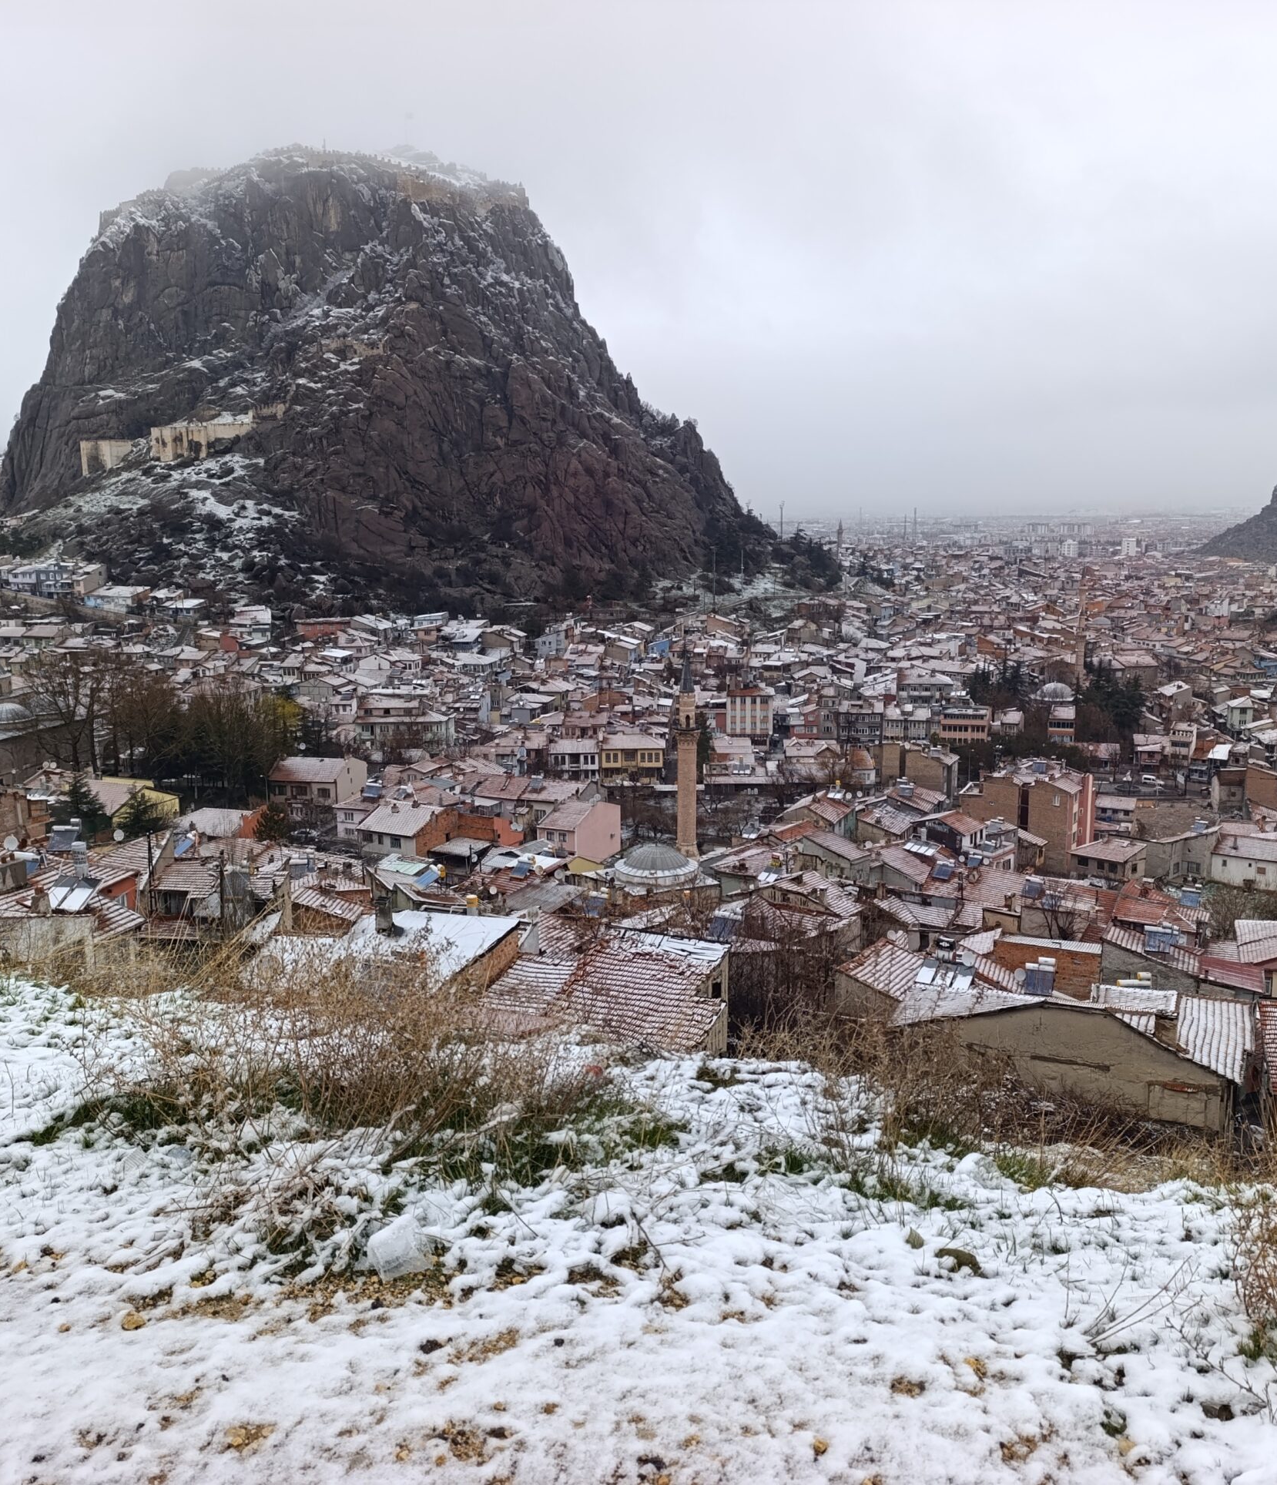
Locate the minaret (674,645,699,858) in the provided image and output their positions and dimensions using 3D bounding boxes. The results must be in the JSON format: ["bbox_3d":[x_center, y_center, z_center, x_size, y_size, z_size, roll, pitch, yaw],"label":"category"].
[{"bbox_3d":[5.940,2.940,160.050,3.050,29.800,3.050,0,10,0],"label":"minaret"}]

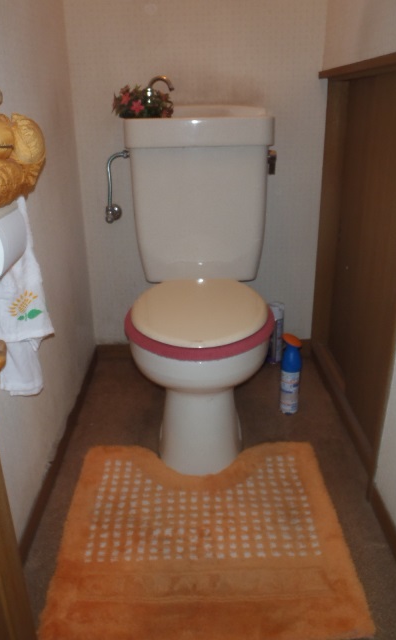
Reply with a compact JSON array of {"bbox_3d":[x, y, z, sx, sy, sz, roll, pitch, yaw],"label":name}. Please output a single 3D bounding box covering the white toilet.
[{"bbox_3d":[0.012,-0.112,1.437,0.410,0.887,0.737,-1,23,0],"label":"white toilet"}]

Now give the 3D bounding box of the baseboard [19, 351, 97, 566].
[{"bbox_3d":[-0.381,0.318,1.505,0.014,0.055,0.962,-1,23,0],"label":"baseboard"}]

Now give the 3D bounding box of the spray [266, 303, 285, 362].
[{"bbox_3d":[0.278,0.049,1.899,0.053,0.225,0.053,-1,23,0],"label":"spray"}]

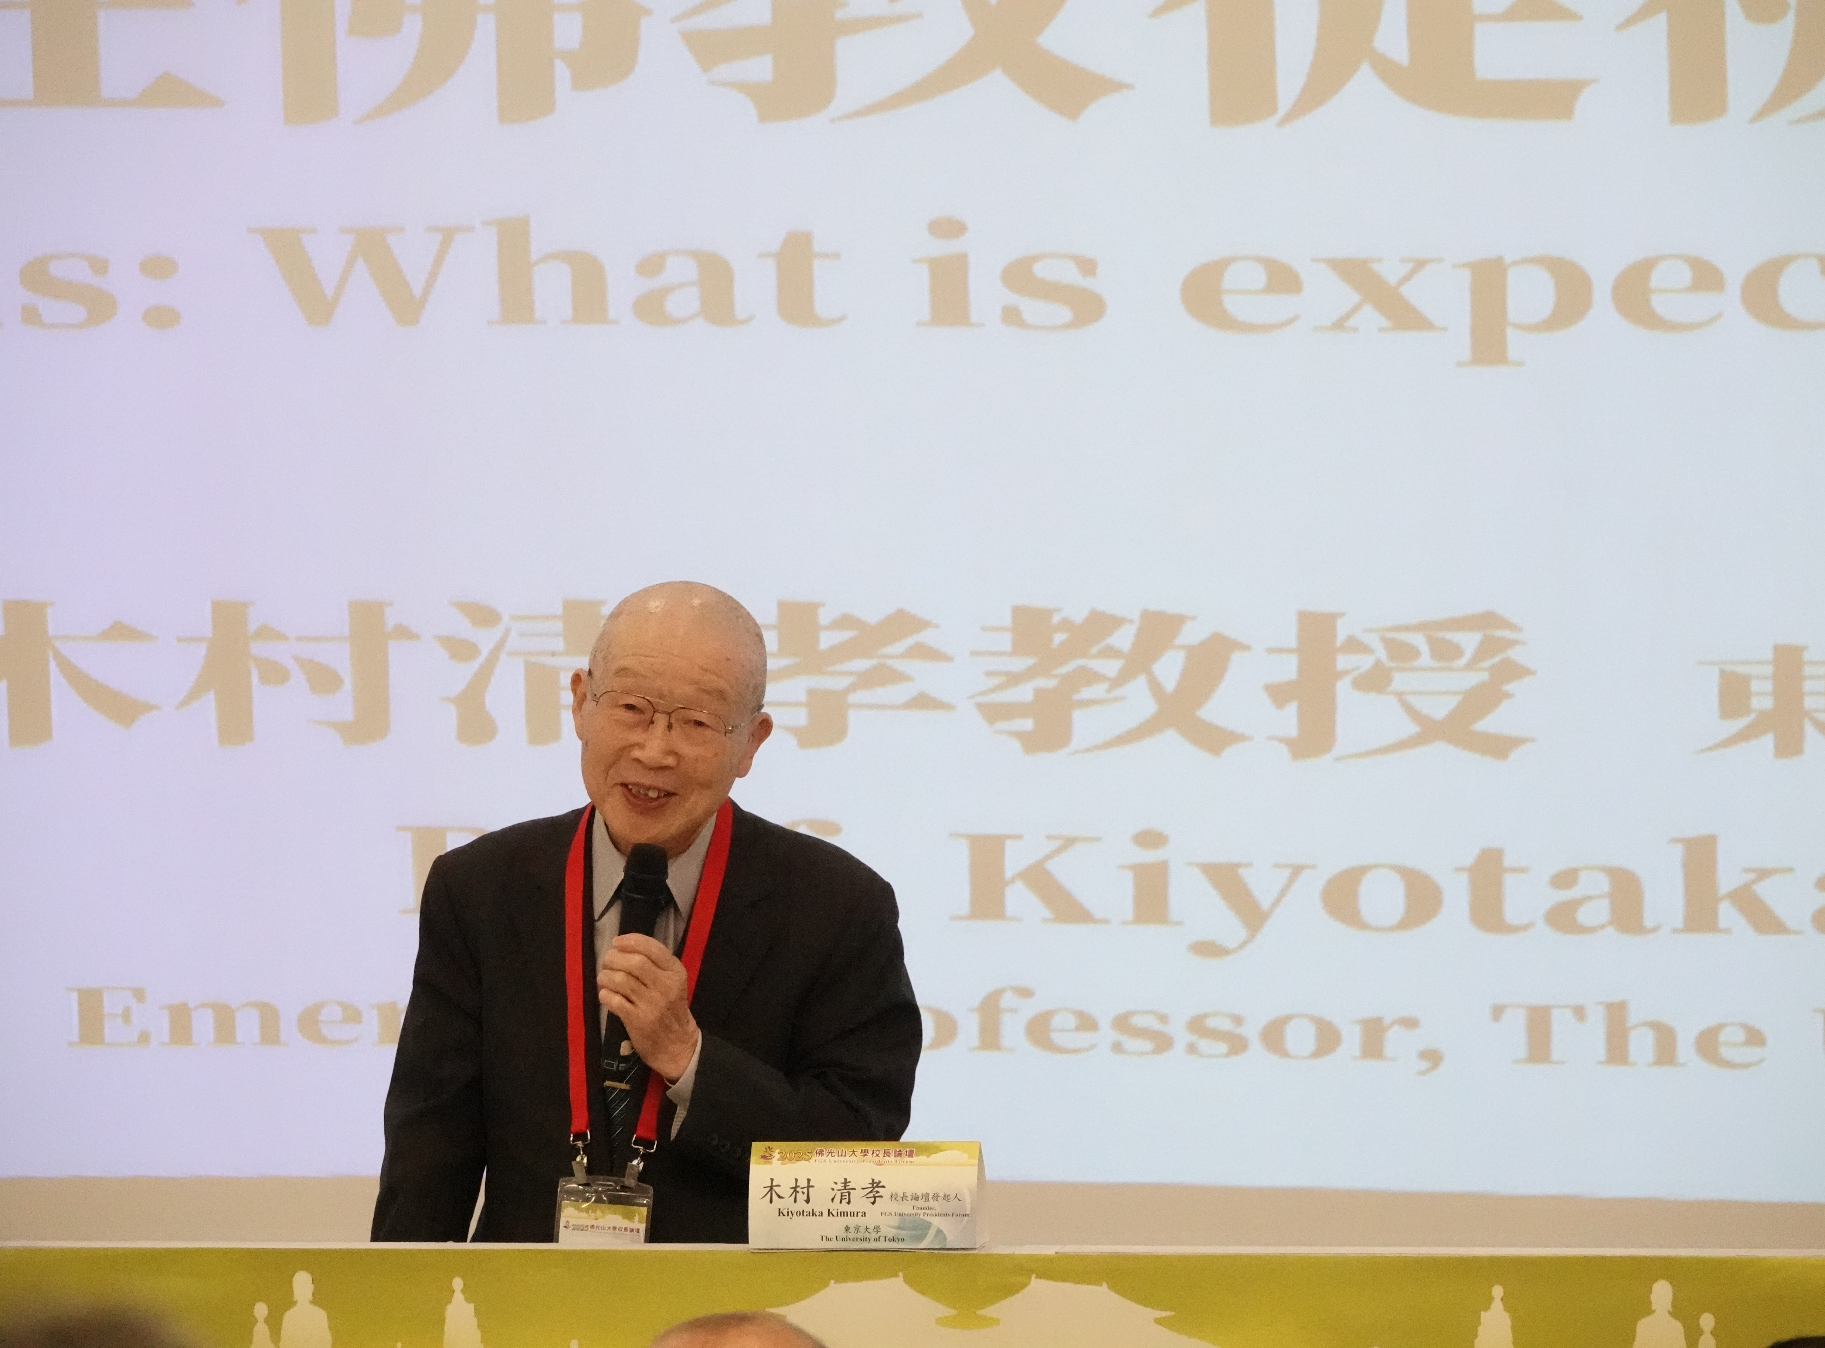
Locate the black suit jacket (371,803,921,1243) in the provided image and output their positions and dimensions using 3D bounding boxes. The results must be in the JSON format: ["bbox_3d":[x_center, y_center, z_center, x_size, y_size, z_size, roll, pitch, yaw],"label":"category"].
[{"bbox_3d":[-0.253,0.465,11.400,0.530,0.700,0.370,0,-2,9],"label":"black suit jacket"}]

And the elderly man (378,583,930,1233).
[{"bbox_3d":[-0.255,0.620,11.400,0.530,1.430,0.450,0,-2,9],"label":"elderly man"}]

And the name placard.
[{"bbox_3d":[-0.041,0.474,10.950,0.208,0.098,0.075,0,-2,6],"label":"name placard"}]

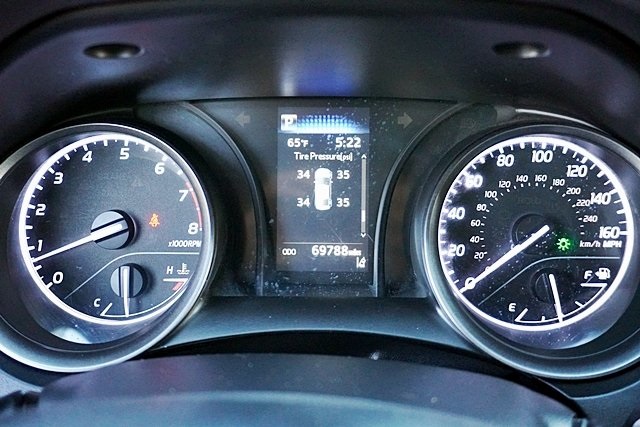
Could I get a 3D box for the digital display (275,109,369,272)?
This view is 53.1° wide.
[{"bbox_3d":[0.002,-0.014,0.370,0.053,0.096,0.010,1,0,0],"label":"digital display"}]

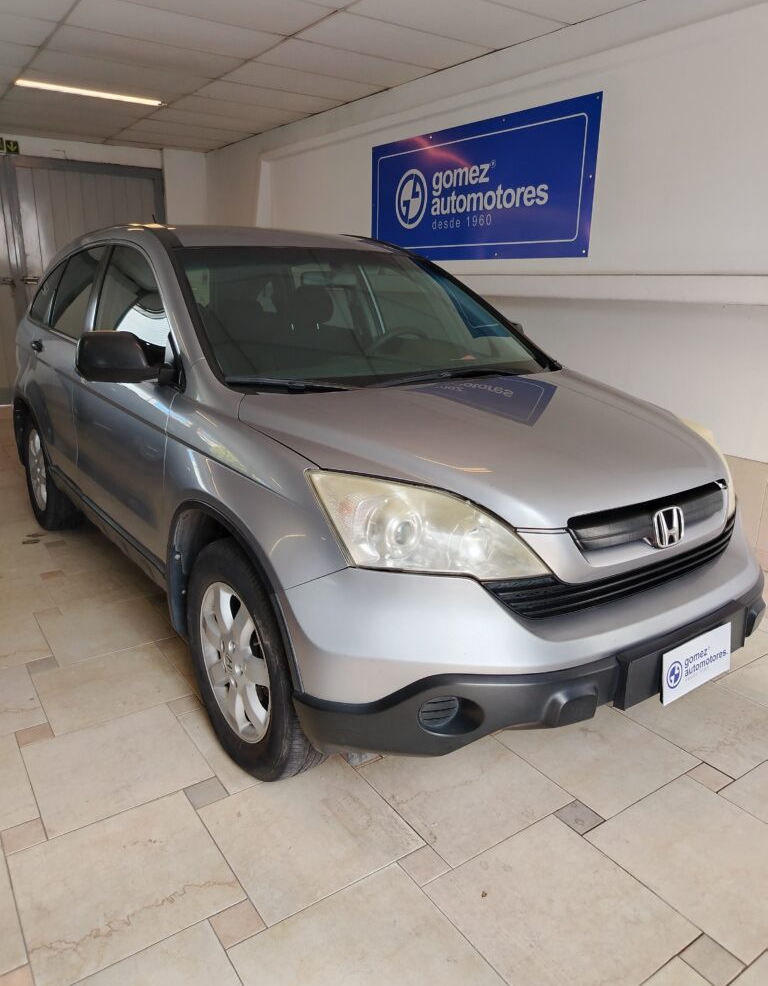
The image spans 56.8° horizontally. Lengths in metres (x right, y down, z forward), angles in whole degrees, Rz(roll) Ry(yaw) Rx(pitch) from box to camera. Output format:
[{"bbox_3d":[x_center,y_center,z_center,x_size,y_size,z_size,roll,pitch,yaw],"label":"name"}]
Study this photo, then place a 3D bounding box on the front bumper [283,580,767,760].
[{"bbox_3d":[0.633,0.326,2.003,1.780,0.510,0.580,-11,20,-35],"label":"front bumper"}]

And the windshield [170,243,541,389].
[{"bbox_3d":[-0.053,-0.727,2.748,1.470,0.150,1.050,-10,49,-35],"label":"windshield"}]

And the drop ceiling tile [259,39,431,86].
[{"bbox_3d":[-0.280,-3.072,5.101,1.210,0.020,0.610,-10,20,-33],"label":"drop ceiling tile"}]

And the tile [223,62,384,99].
[{"bbox_3d":[-0.615,-3.201,5.537,1.215,0.025,0.610,-11,20,-34],"label":"tile"}]

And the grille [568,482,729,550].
[{"bbox_3d":[0.732,0.068,1.847,0.700,0.130,0.110,-10,20,-35],"label":"grille"}]

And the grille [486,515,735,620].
[{"bbox_3d":[0.705,0.204,1.920,1.120,0.165,0.170,-10,20,-35],"label":"grille"}]

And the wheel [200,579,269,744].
[{"bbox_3d":[-0.359,0.469,2.080,0.190,0.468,0.468,-11,20,-34],"label":"wheel"}]

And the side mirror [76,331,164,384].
[{"bbox_3d":[-0.877,-0.451,2.341,0.255,0.172,0.155,-11,20,-35],"label":"side mirror"}]

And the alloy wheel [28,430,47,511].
[{"bbox_3d":[-1.916,-0.142,4.135,0.180,0.470,0.470,-11,20,-35],"label":"alloy wheel"}]

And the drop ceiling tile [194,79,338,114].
[{"bbox_3d":[-0.967,-3.346,6.014,1.215,0.025,0.610,-11,20,-34],"label":"drop ceiling tile"}]

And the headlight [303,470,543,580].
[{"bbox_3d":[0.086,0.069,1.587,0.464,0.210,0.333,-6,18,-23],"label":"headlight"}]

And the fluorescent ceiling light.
[{"bbox_3d":[-2.404,-3.317,5.918,1.210,0.050,0.060,-10,20,-33],"label":"fluorescent ceiling light"}]

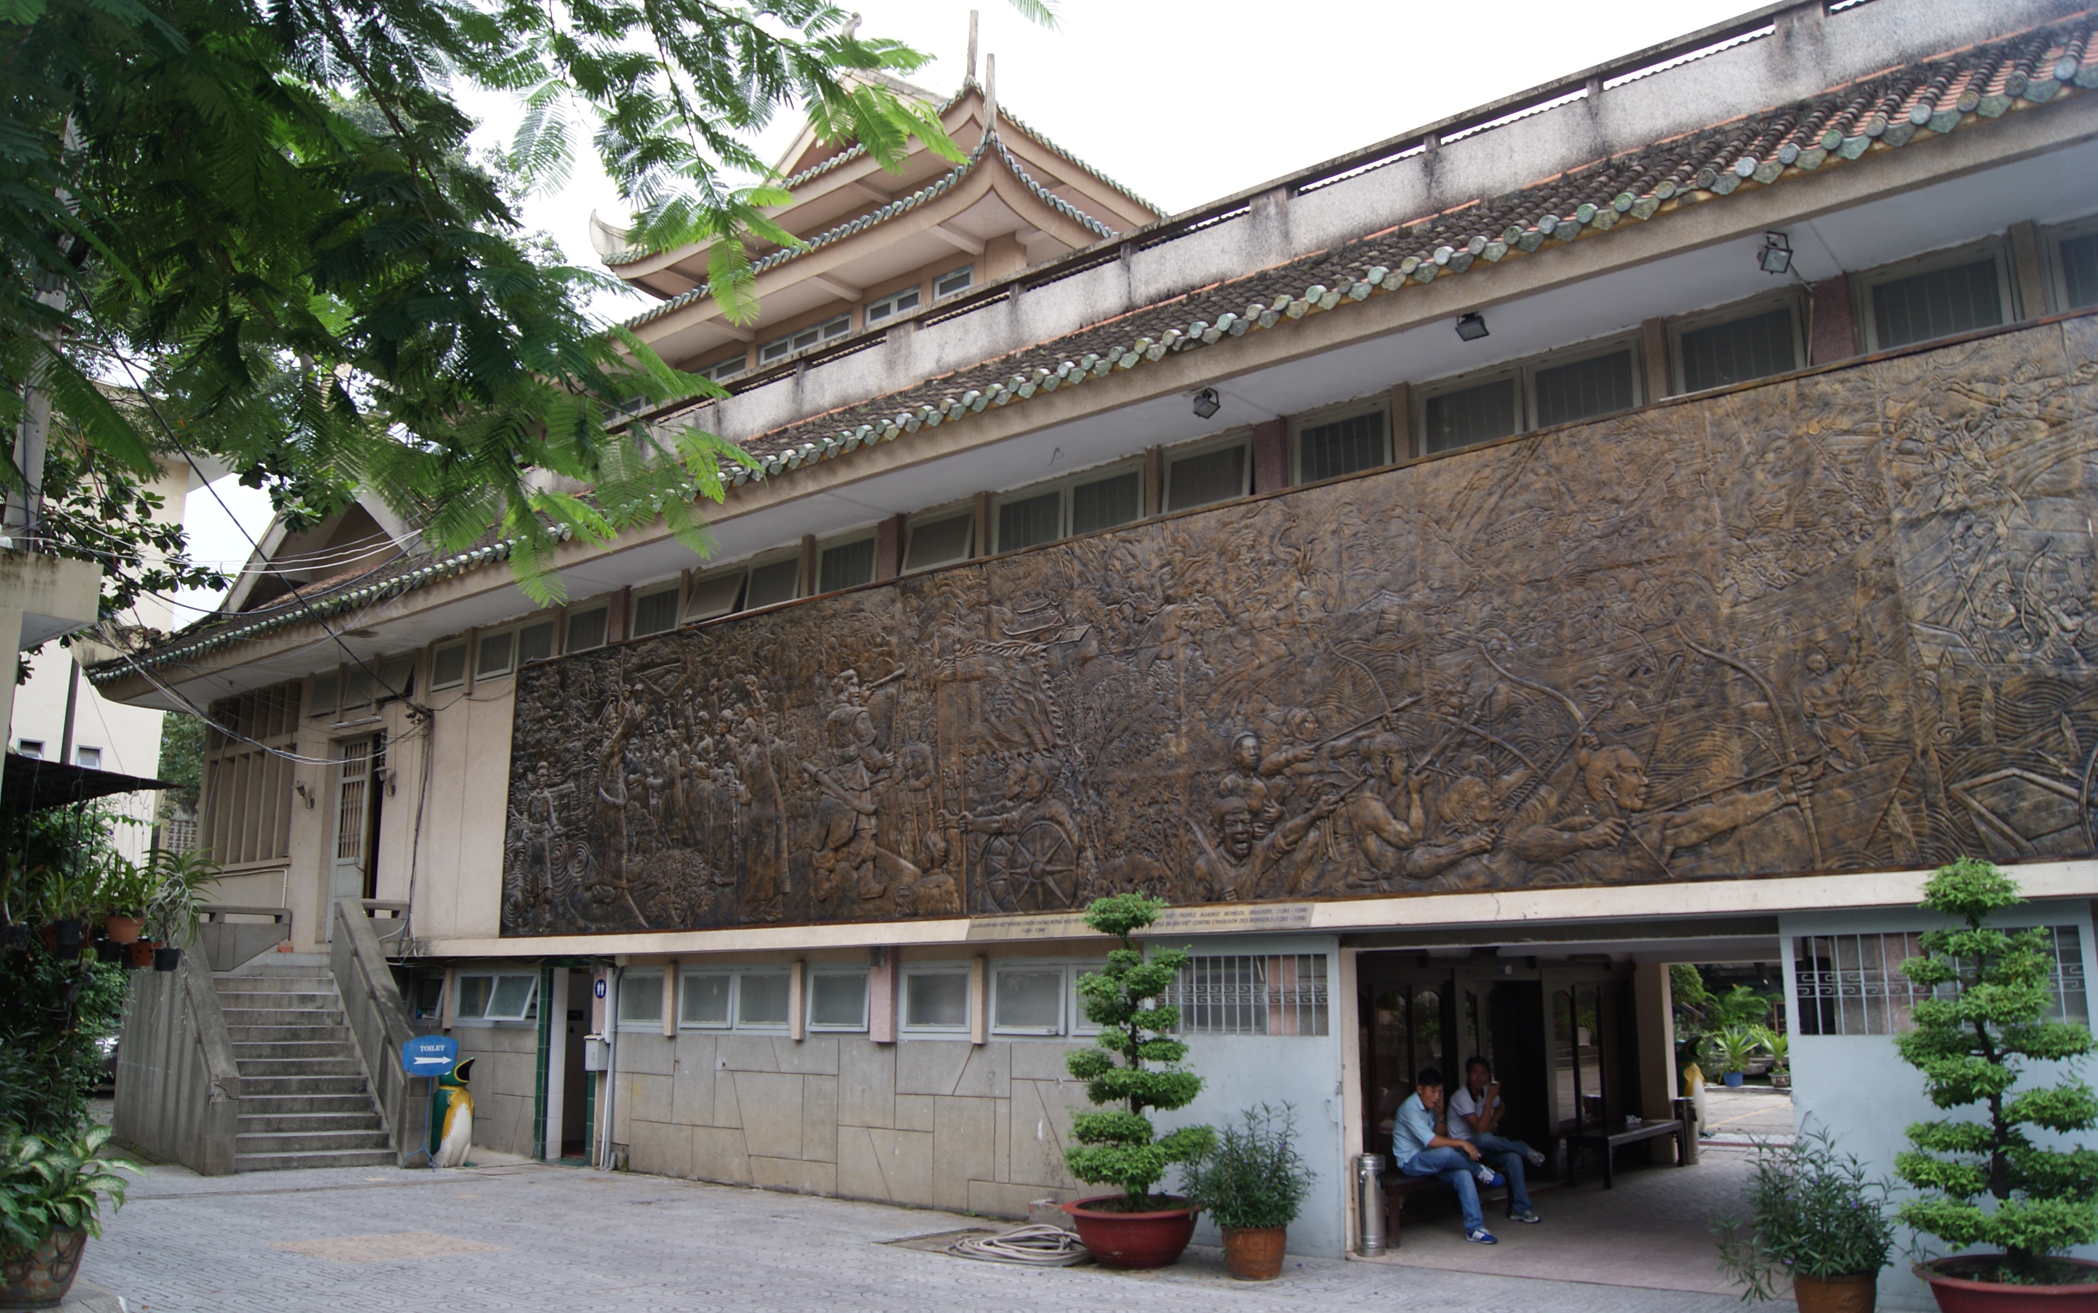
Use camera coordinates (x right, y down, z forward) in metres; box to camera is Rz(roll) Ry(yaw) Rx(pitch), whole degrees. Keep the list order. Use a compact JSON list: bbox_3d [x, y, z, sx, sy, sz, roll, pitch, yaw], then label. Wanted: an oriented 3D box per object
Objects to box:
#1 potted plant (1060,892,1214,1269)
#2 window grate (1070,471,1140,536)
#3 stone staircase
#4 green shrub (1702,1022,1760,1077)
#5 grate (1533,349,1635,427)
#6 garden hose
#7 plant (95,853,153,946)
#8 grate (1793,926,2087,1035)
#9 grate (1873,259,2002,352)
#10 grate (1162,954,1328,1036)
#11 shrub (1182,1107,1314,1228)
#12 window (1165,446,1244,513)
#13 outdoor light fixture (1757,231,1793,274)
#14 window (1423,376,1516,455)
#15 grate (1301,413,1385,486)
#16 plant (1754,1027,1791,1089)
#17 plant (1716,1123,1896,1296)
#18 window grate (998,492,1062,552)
[{"bbox_3d":[0.588,2.791,10.556,1.012,2.399,0.961,0,-12,0],"label":"potted plant"},{"bbox_3d":[0.467,-1.240,12.866,0.666,0.421,0.050,-10,-15,37],"label":"window grate"},{"bbox_3d":[-7.779,4.121,16.163,1.381,1.984,3.349,8,-15,-35],"label":"stone staircase"},{"bbox_3d":[11.002,6.308,25.358,0.905,0.781,0.860,-10,-15,37],"label":"green shrub"},{"bbox_3d":[3.558,-1.767,10.472,0.650,0.421,0.050,-10,-15,37],"label":"grate"},{"bbox_3d":[-0.185,3.833,10.181,0.980,0.130,0.850,0,-12,-1],"label":"garden hose"},{"bbox_3d":[-5.286,1.390,9.000,0.340,0.520,0.320,6,-14,-30],"label":"plant"},{"bbox_3d":[4.814,1.781,8.566,1.425,0.562,0.040,-10,-15,37],"label":"grate"},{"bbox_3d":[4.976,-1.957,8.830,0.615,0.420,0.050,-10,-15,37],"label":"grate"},{"bbox_3d":[1.304,2.318,10.757,1.350,0.526,0.050,-10,-15,37],"label":"grate"},{"bbox_3d":[1.219,3.118,9.618,0.761,0.746,0.700,-2,-12,7],"label":"shrub"},{"bbox_3d":[1.238,-1.418,12.500,0.740,0.470,0.100,-10,-16,38],"label":"window"},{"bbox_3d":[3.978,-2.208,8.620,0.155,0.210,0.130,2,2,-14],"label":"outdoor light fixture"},{"bbox_3d":[2.998,-1.728,11.182,0.740,0.470,0.090,-10,-16,38],"label":"window"},{"bbox_3d":[2.152,-1.527,11.561,0.692,0.421,0.050,-10,-15,37],"label":"grate"},{"bbox_3d":[11.535,6.323,24.857,0.786,0.937,0.746,-10,-15,37],"label":"plant"},{"bbox_3d":[3.757,2.830,7.836,0.800,0.995,0.680,-6,-13,24],"label":"plant"},{"bbox_3d":[-0.169,-1.131,13.358,0.666,0.421,0.050,-10,-15,37],"label":"window grate"}]

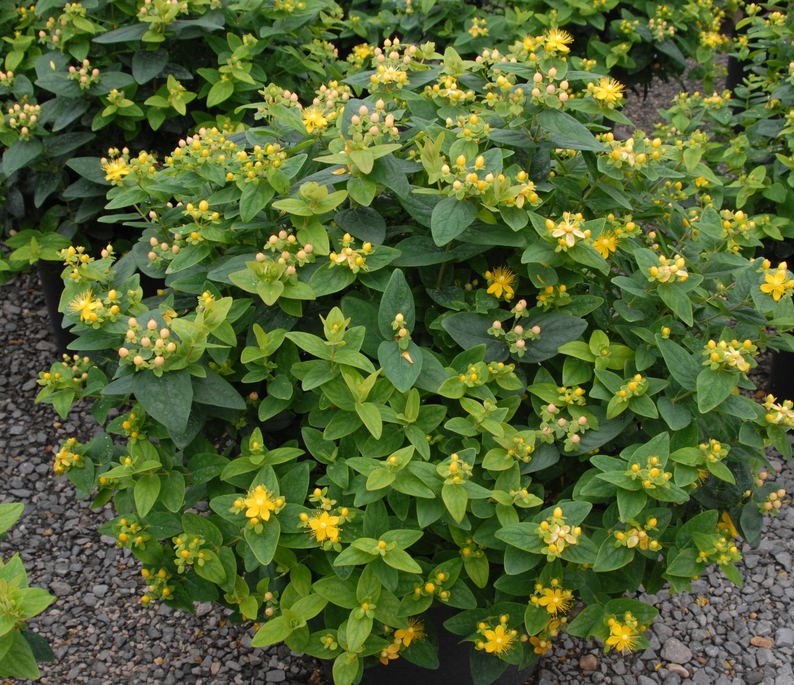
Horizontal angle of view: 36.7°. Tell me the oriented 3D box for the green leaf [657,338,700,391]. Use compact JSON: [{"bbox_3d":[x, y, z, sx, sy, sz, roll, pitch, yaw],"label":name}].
[{"bbox_3d":[0.300,0.021,1.280,0.034,0.012,0.070,-35,81,-10],"label":"green leaf"}]

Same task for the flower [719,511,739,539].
[{"bbox_3d":[0.325,0.178,1.170,0.026,0.026,0.018,14,6,23],"label":"flower"}]

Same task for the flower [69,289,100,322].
[{"bbox_3d":[-0.342,-0.041,1.310,0.033,0.020,0.034,0,75,9],"label":"flower"}]

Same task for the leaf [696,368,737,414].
[{"bbox_3d":[0.339,0.052,1.270,0.040,0.050,0.013,22,-7,4],"label":"leaf"}]

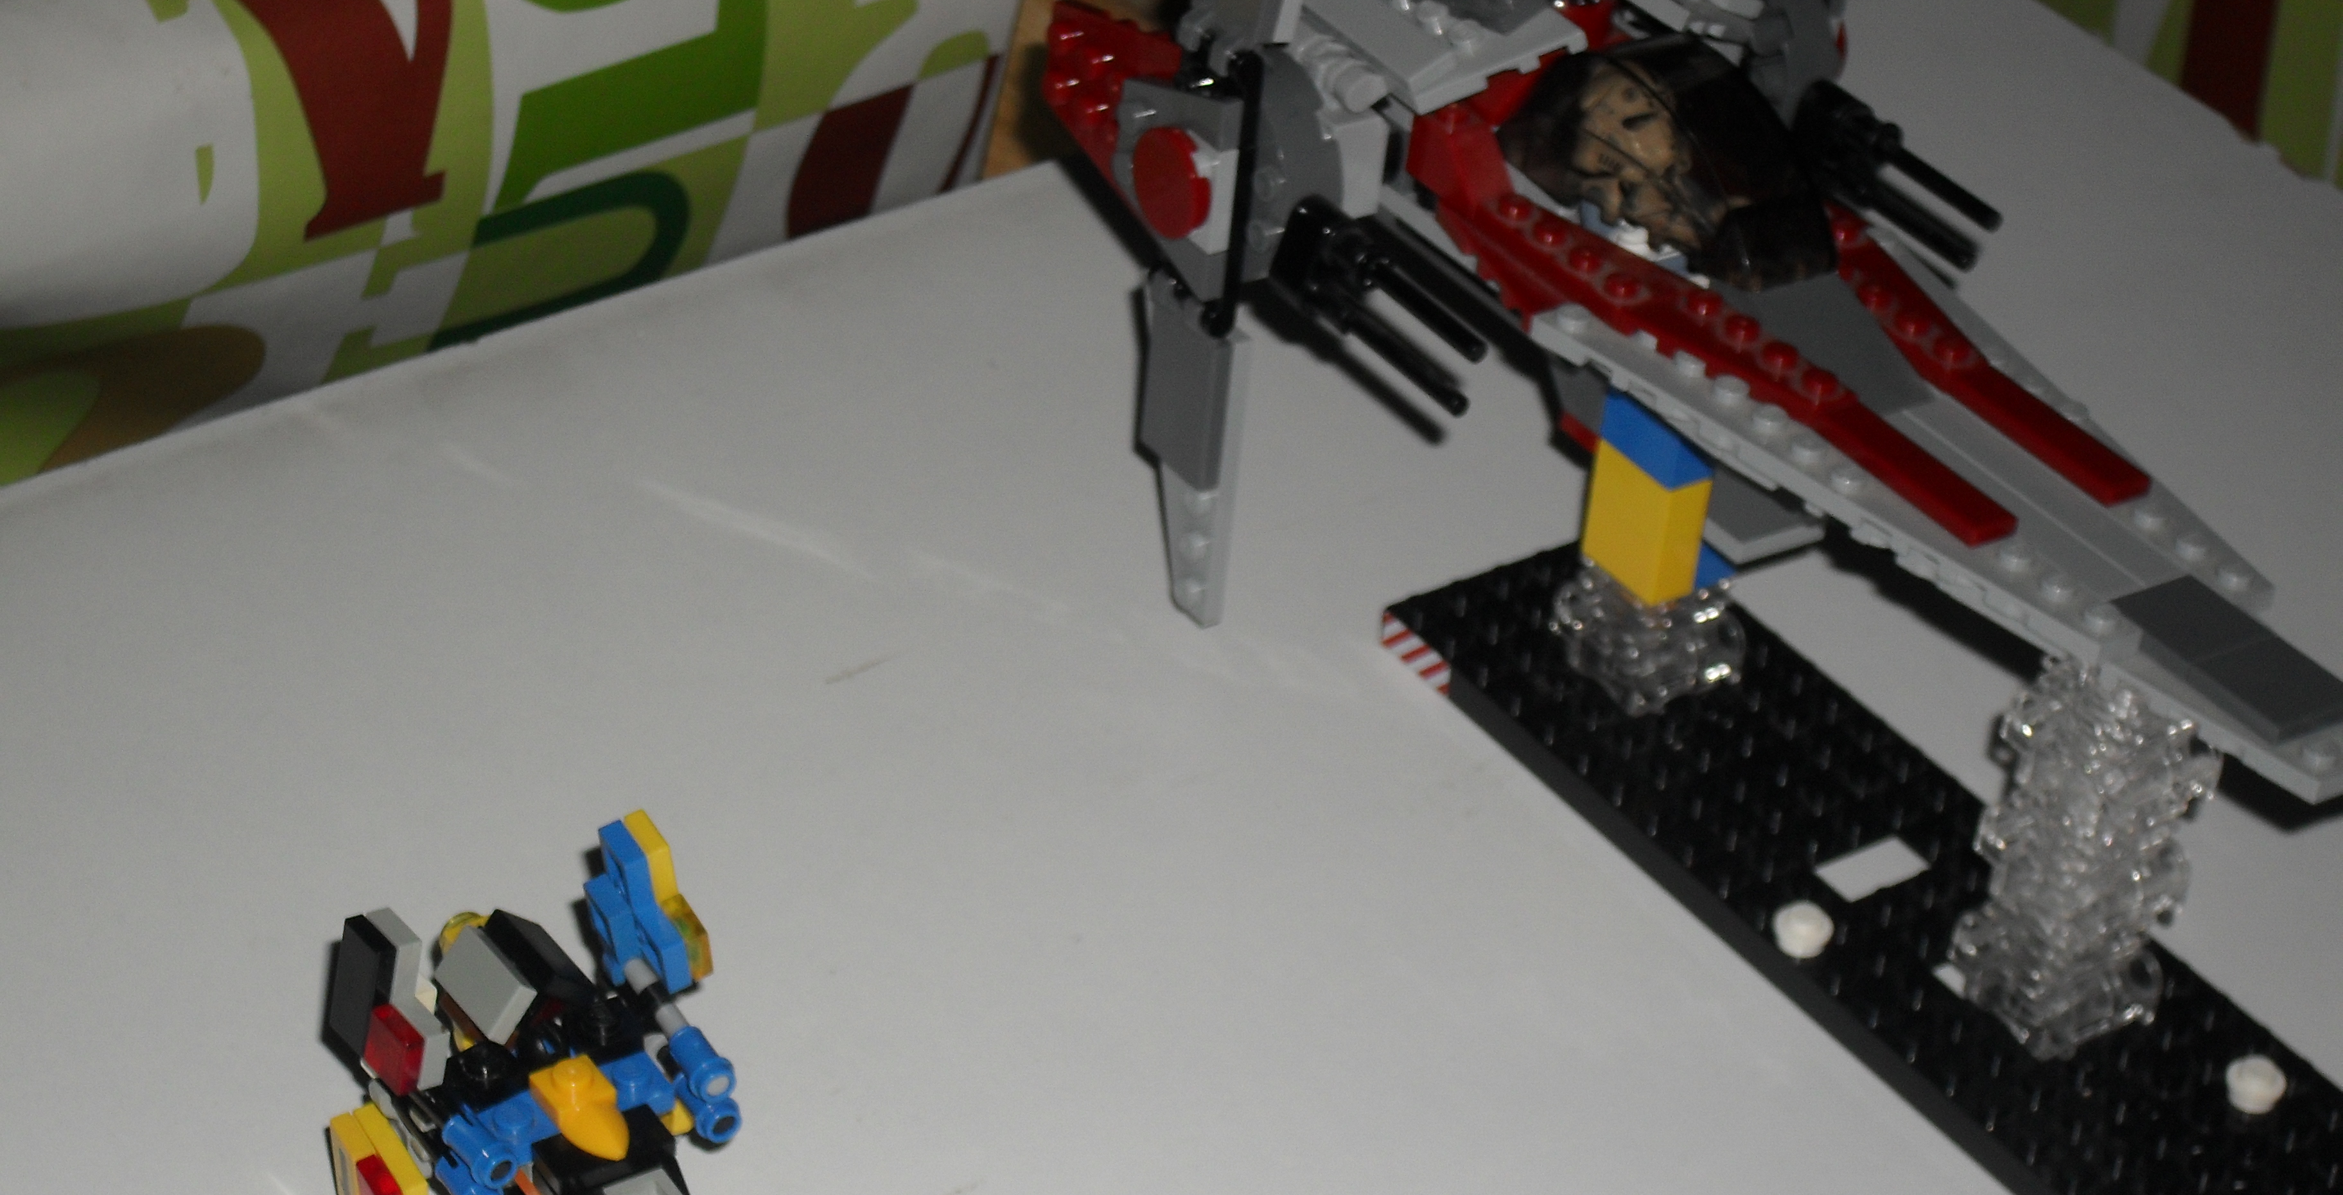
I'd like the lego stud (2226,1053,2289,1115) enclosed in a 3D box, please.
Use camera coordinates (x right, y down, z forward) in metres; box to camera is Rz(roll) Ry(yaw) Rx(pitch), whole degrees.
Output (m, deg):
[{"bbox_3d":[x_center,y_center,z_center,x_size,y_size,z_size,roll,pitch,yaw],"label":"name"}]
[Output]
[{"bbox_3d":[0.145,0.065,0.697,0.008,0.005,0.008,3,36,-2],"label":"lego stud"}]

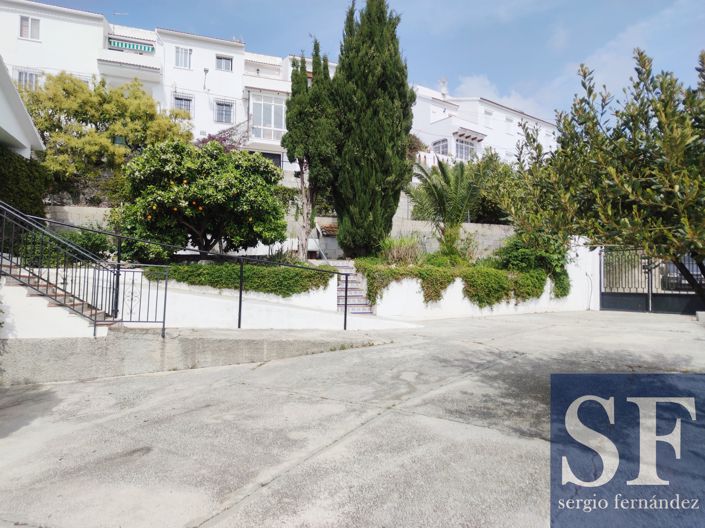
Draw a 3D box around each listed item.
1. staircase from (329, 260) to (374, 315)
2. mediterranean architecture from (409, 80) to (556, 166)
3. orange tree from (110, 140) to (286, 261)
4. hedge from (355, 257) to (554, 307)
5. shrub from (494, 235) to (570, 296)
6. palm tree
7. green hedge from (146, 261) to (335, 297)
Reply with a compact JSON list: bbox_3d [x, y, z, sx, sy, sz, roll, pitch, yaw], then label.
[{"bbox_3d":[-0.205,0.596,12.989,1.100,1.450,2.200,1,-1,-16],"label":"staircase"},{"bbox_3d":[11.288,-11.182,42.288,13.000,7.200,8.500,2,-2,-37],"label":"mediterranean architecture"},{"bbox_3d":[-3.968,-1.523,12.640,4.100,2.900,3.700,1,-1,-18],"label":"orange tree"},{"bbox_3d":[2.826,0.522,13.492,5.500,1.250,1.000,1,-1,-19],"label":"hedge"},{"bbox_3d":[5.299,0.099,14.203,1.900,1.750,1.500,1,-1,-18],"label":"shrub"},{"bbox_3d":[2.853,-1.606,15.244,2.100,2.800,2.100,0,-1,0],"label":"palm tree"},{"bbox_3d":[-2.473,0.415,11.643,4.200,0.850,0.750,1,-1,-17],"label":"green hedge"}]

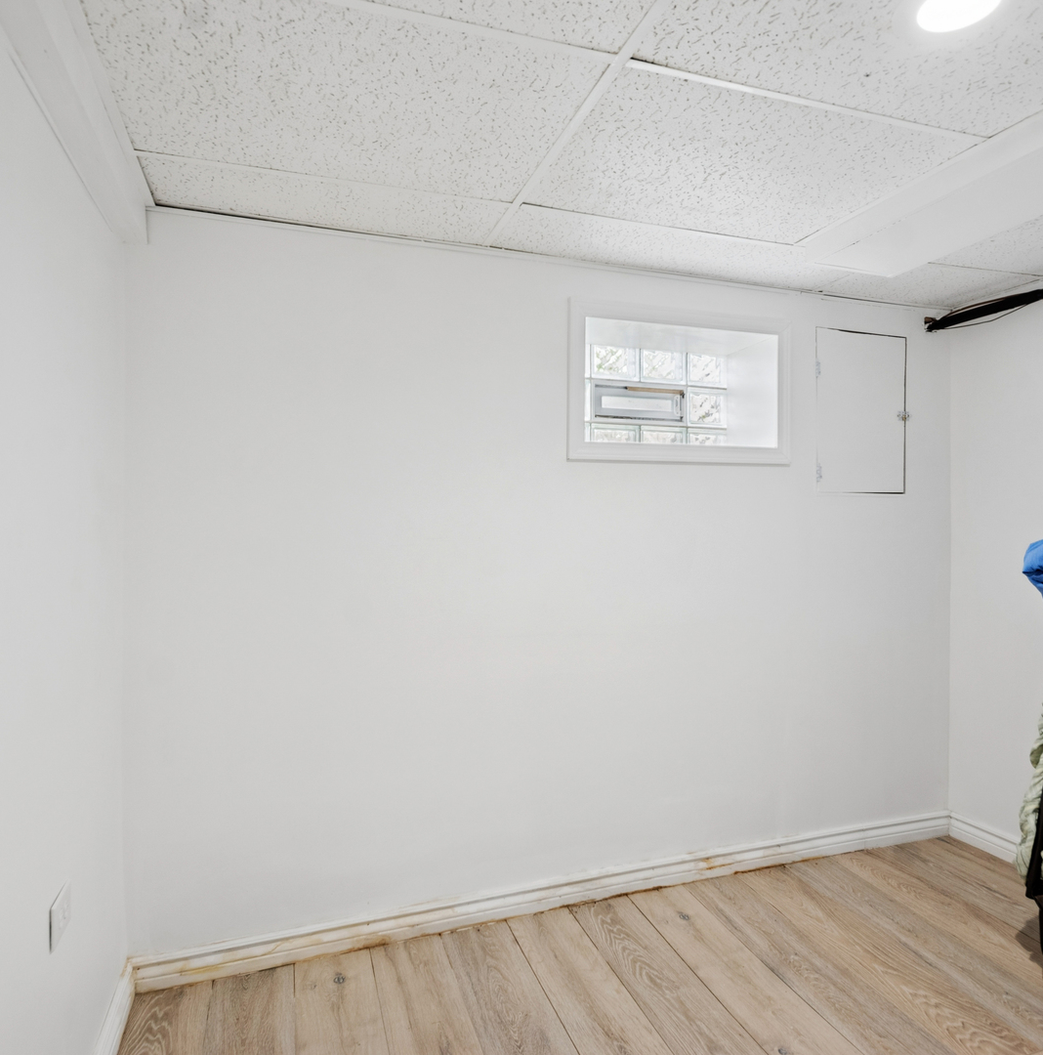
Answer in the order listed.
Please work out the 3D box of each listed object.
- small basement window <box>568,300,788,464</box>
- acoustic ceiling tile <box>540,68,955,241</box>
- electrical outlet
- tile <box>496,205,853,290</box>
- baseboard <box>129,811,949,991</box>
[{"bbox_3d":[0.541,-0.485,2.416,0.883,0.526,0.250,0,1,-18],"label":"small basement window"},{"bbox_3d":[0.517,-0.886,1.650,0.892,0.018,0.595,0,1,-18],"label":"acoustic ceiling tile"},{"bbox_3d":[-0.924,0.778,1.325,0.009,0.088,0.113,0,1,-18],"label":"electrical outlet"},{"bbox_3d":[0.556,-0.893,2.137,1.254,0.018,0.310,0,1,-18],"label":"tile"},{"bbox_3d":[0.341,1.219,2.258,2.979,0.096,0.018,0,1,-18],"label":"baseboard"}]

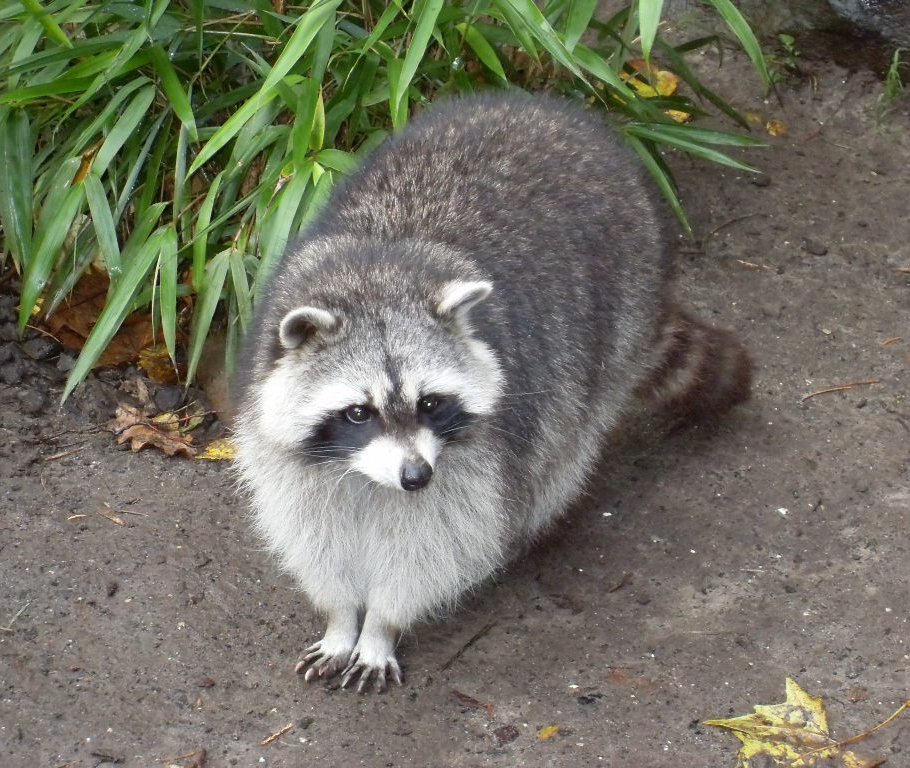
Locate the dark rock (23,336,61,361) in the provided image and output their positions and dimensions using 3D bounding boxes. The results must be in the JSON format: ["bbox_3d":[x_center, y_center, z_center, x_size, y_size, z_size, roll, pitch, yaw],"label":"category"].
[{"bbox_3d":[-0.329,-0.028,2.619,0.030,0.016,0.024,0,40,0],"label":"dark rock"}]

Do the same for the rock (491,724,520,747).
[{"bbox_3d":[0.036,0.249,2.323,0.019,0.009,0.015,0,37,0],"label":"rock"}]

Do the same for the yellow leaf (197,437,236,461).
[{"bbox_3d":[-0.181,0.050,2.533,0.040,0.008,0.030,0,40,0],"label":"yellow leaf"}]

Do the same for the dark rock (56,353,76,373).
[{"bbox_3d":[-0.317,-0.018,2.675,0.016,0.011,0.013,0,37,0],"label":"dark rock"}]

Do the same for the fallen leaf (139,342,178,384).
[{"bbox_3d":[-0.234,-0.017,2.600,0.034,0.015,0.040,0,40,0],"label":"fallen leaf"}]

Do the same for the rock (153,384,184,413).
[{"bbox_3d":[-0.224,0.011,2.571,0.024,0.019,0.023,0,40,0],"label":"rock"}]

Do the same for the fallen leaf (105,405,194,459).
[{"bbox_3d":[-0.240,0.038,2.598,0.069,0.017,0.050,0,37,0],"label":"fallen leaf"}]

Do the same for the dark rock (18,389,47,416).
[{"bbox_3d":[-0.338,0.015,2.629,0.024,0.015,0.018,0,37,0],"label":"dark rock"}]

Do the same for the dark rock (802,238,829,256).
[{"bbox_3d":[0.299,-0.113,2.725,0.023,0.012,0.018,0,40,0],"label":"dark rock"}]

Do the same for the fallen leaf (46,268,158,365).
[{"bbox_3d":[-0.290,-0.055,2.706,0.092,0.030,0.090,0,37,0],"label":"fallen leaf"}]

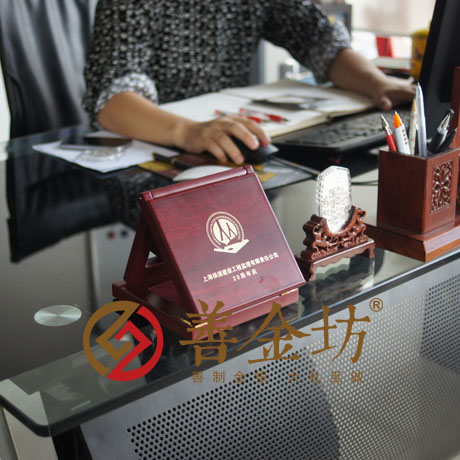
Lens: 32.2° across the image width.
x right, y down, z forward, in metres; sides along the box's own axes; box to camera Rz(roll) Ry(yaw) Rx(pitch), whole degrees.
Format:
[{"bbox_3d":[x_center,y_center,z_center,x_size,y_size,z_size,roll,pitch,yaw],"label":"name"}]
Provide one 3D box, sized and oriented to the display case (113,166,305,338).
[{"bbox_3d":[-0.021,0.011,0.693,0.114,0.111,0.134,-16,24,-36],"label":"display case"}]

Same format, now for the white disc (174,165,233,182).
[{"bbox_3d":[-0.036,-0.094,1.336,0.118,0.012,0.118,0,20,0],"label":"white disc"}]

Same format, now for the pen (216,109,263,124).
[{"bbox_3d":[0.020,-0.235,1.661,0.142,0.011,0.011,19,28,42],"label":"pen"}]

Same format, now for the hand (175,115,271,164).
[{"bbox_3d":[-0.013,-0.173,1.454,0.165,0.070,0.088,9,23,25],"label":"hand"}]

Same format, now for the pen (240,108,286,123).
[{"bbox_3d":[0.070,-0.240,1.673,0.011,0.011,0.142,-18,26,-37],"label":"pen"}]

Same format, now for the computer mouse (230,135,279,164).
[{"bbox_3d":[0.031,-0.151,1.441,0.104,0.037,0.062,13,25,33],"label":"computer mouse"}]

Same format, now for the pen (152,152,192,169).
[{"bbox_3d":[-0.093,-0.118,1.392,0.011,0.011,0.128,-20,28,-41],"label":"pen"}]

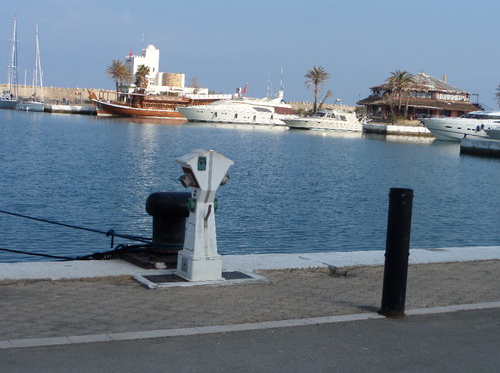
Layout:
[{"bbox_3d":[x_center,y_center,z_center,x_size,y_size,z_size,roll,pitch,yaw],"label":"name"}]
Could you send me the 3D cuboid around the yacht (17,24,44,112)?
[{"bbox_3d":[-45.732,-24.850,187.000,4.000,18.300,12.500,1,5,-25],"label":"yacht"}]

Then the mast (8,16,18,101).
[{"bbox_3d":[-50.971,-28.018,193.000,0.300,18.300,0.300,2,5,-20],"label":"mast"}]

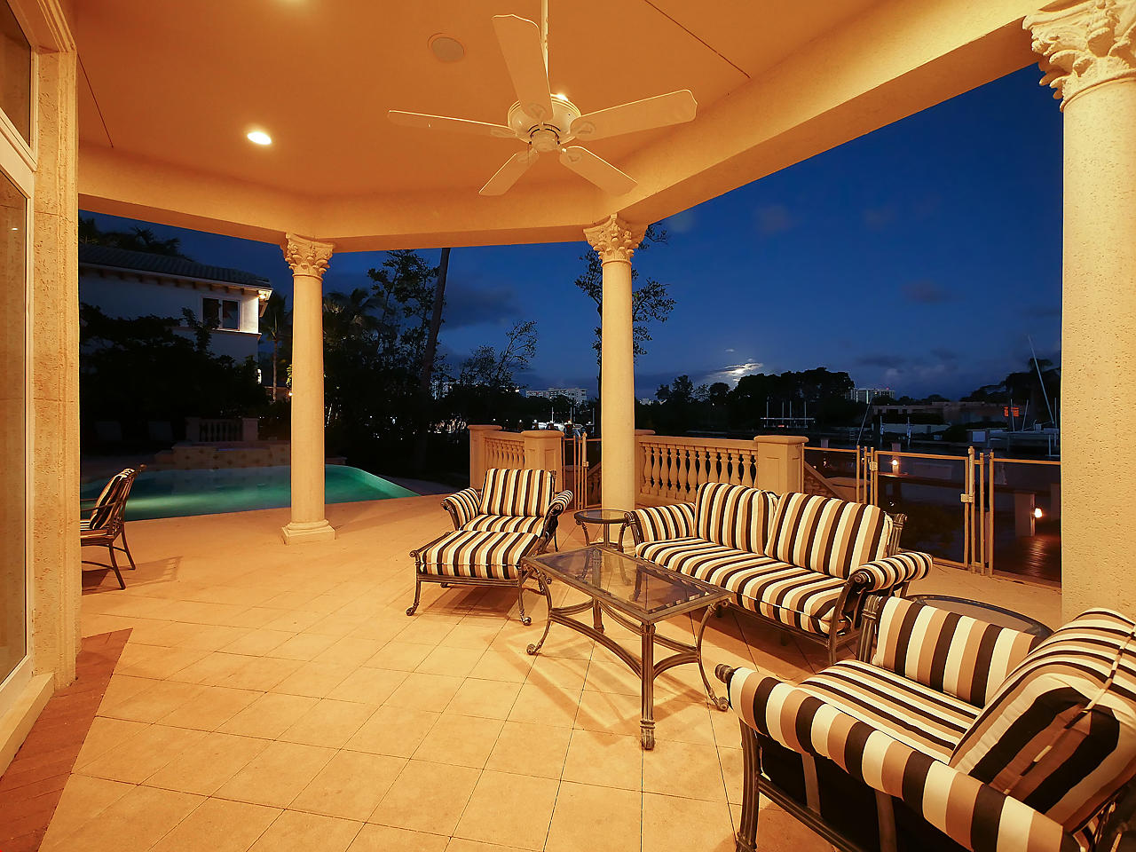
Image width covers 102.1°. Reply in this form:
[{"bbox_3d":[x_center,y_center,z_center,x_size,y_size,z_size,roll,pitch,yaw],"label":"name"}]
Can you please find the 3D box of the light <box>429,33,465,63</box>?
[{"bbox_3d":[-0.800,-2.521,3.047,0.245,0.040,0.245,0,0,0],"label":"light"}]

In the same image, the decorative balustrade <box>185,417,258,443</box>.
[{"bbox_3d":[-12.400,0.124,16.501,2.450,0.860,0.400,0,0,0],"label":"decorative balustrade"}]

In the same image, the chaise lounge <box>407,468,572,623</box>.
[{"bbox_3d":[-0.520,0.843,3.836,0.940,0.860,1.720,0,0,9],"label":"chaise lounge"}]

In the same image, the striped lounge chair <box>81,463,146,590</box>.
[{"bbox_3d":[-3.938,0.822,3.715,0.700,0.940,0.660,0,0,-39],"label":"striped lounge chair"}]

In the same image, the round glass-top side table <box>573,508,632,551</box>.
[{"bbox_3d":[0.314,1.056,4.136,0.510,0.500,0.510,0,0,0],"label":"round glass-top side table"}]

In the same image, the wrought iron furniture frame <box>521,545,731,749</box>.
[{"bbox_3d":[0.245,1.024,2.342,0.515,0.520,0.980,0,0,-36],"label":"wrought iron furniture frame"}]

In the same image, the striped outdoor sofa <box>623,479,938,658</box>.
[{"bbox_3d":[1.220,0.849,2.971,0.880,0.860,1.710,0,0,-32],"label":"striped outdoor sofa"}]

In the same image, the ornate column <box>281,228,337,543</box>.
[{"bbox_3d":[-2.950,-0.397,5.217,0.470,3.320,0.470,0,1,-38],"label":"ornate column"}]

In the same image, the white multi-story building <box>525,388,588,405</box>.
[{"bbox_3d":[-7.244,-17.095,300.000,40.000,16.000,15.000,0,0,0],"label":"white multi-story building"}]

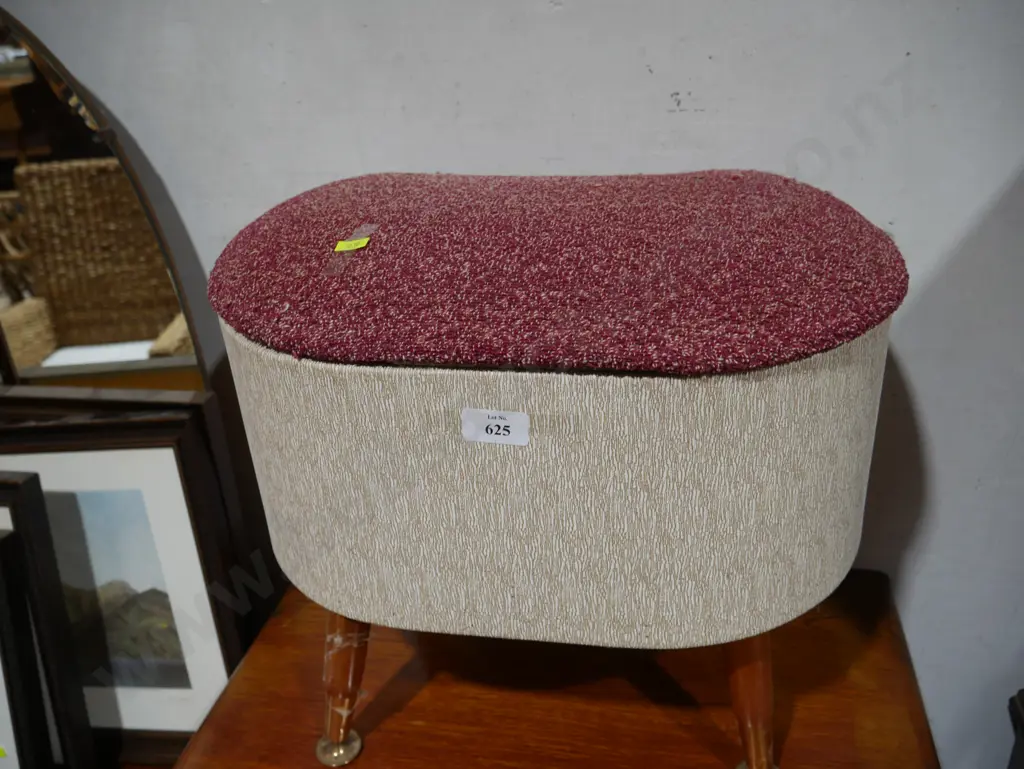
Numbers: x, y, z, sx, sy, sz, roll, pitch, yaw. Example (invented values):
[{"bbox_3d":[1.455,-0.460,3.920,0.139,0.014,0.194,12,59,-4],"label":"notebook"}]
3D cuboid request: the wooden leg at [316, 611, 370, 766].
[{"bbox_3d":[-0.127,0.210,0.639,0.036,0.168,0.036,9,13,7],"label":"wooden leg"}]

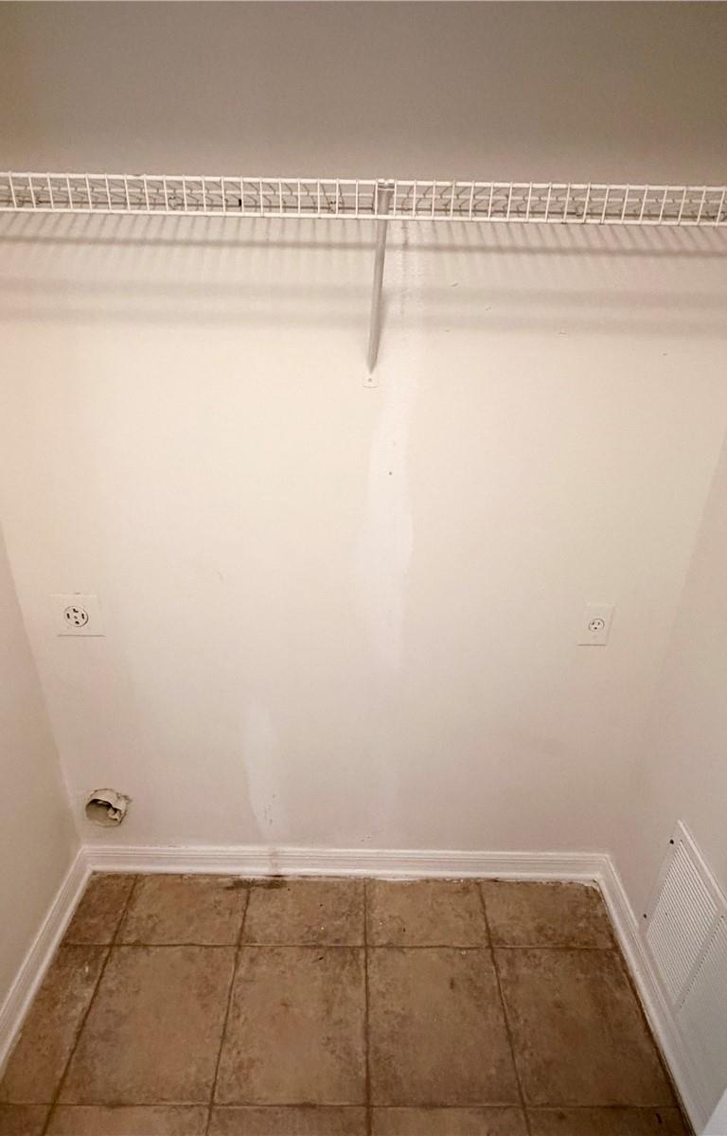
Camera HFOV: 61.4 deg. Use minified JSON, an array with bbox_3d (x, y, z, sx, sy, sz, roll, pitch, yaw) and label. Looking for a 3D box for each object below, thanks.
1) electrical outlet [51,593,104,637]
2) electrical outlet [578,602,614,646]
[{"bbox_3d":[-0.684,0.117,1.465,0.116,0.114,0.012,1,25,-1],"label":"electrical outlet"},{"bbox_3d":[0.565,0.142,1.483,0.070,0.114,0.012,1,25,-1],"label":"electrical outlet"}]

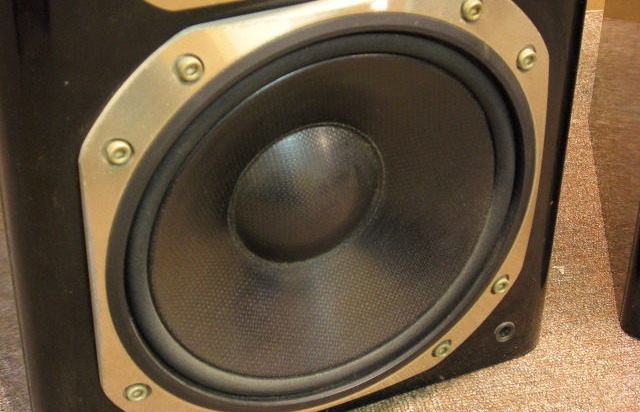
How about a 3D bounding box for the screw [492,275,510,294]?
[{"bbox_3d":[0.125,0.054,0.977,0.013,0.013,0.006,-14,38,-21],"label":"screw"}]

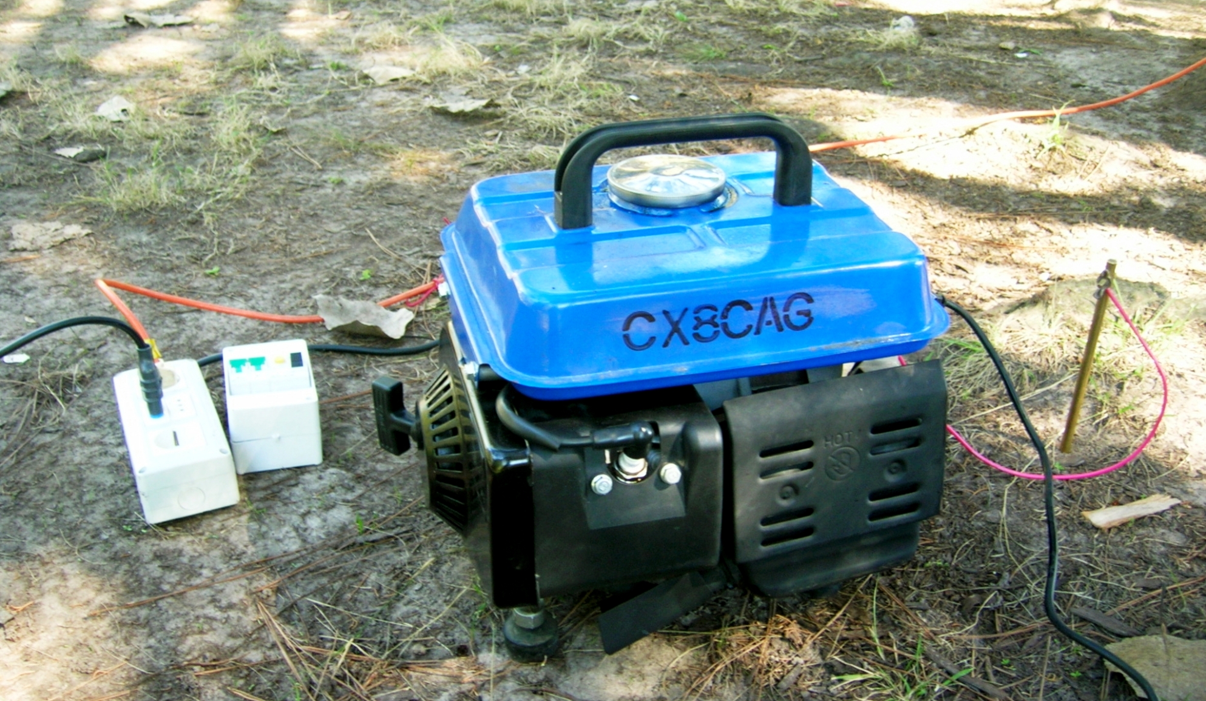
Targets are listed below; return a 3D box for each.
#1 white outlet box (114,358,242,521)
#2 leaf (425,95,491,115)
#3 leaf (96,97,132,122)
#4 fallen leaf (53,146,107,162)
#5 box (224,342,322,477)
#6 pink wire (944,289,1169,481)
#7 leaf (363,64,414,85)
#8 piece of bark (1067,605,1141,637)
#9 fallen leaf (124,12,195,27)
[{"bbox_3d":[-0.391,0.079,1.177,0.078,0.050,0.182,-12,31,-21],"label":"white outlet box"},{"bbox_3d":[-0.230,-0.391,2.048,0.102,0.018,0.055,-3,29,-6],"label":"leaf"},{"bbox_3d":[-0.773,-0.383,2.034,0.060,0.024,0.055,-9,31,-17],"label":"leaf"},{"bbox_3d":[-0.753,-0.282,1.857,0.075,0.013,0.042,-12,31,-20],"label":"fallen leaf"},{"bbox_3d":[-0.309,0.051,1.210,0.077,0.067,0.118,-8,30,-14],"label":"box"},{"bbox_3d":[0.403,0.031,1.158,0.205,0.175,0.060,-4,29,-8],"label":"pink wire"},{"bbox_3d":[-0.371,-0.477,2.217,0.088,0.018,0.058,-4,29,-8],"label":"leaf"},{"bbox_3d":[0.390,0.210,1.002,0.050,0.007,0.015,15,32,24],"label":"piece of bark"},{"bbox_3d":[-0.858,-0.640,2.495,0.131,0.020,0.065,-9,30,-17],"label":"fallen leaf"}]

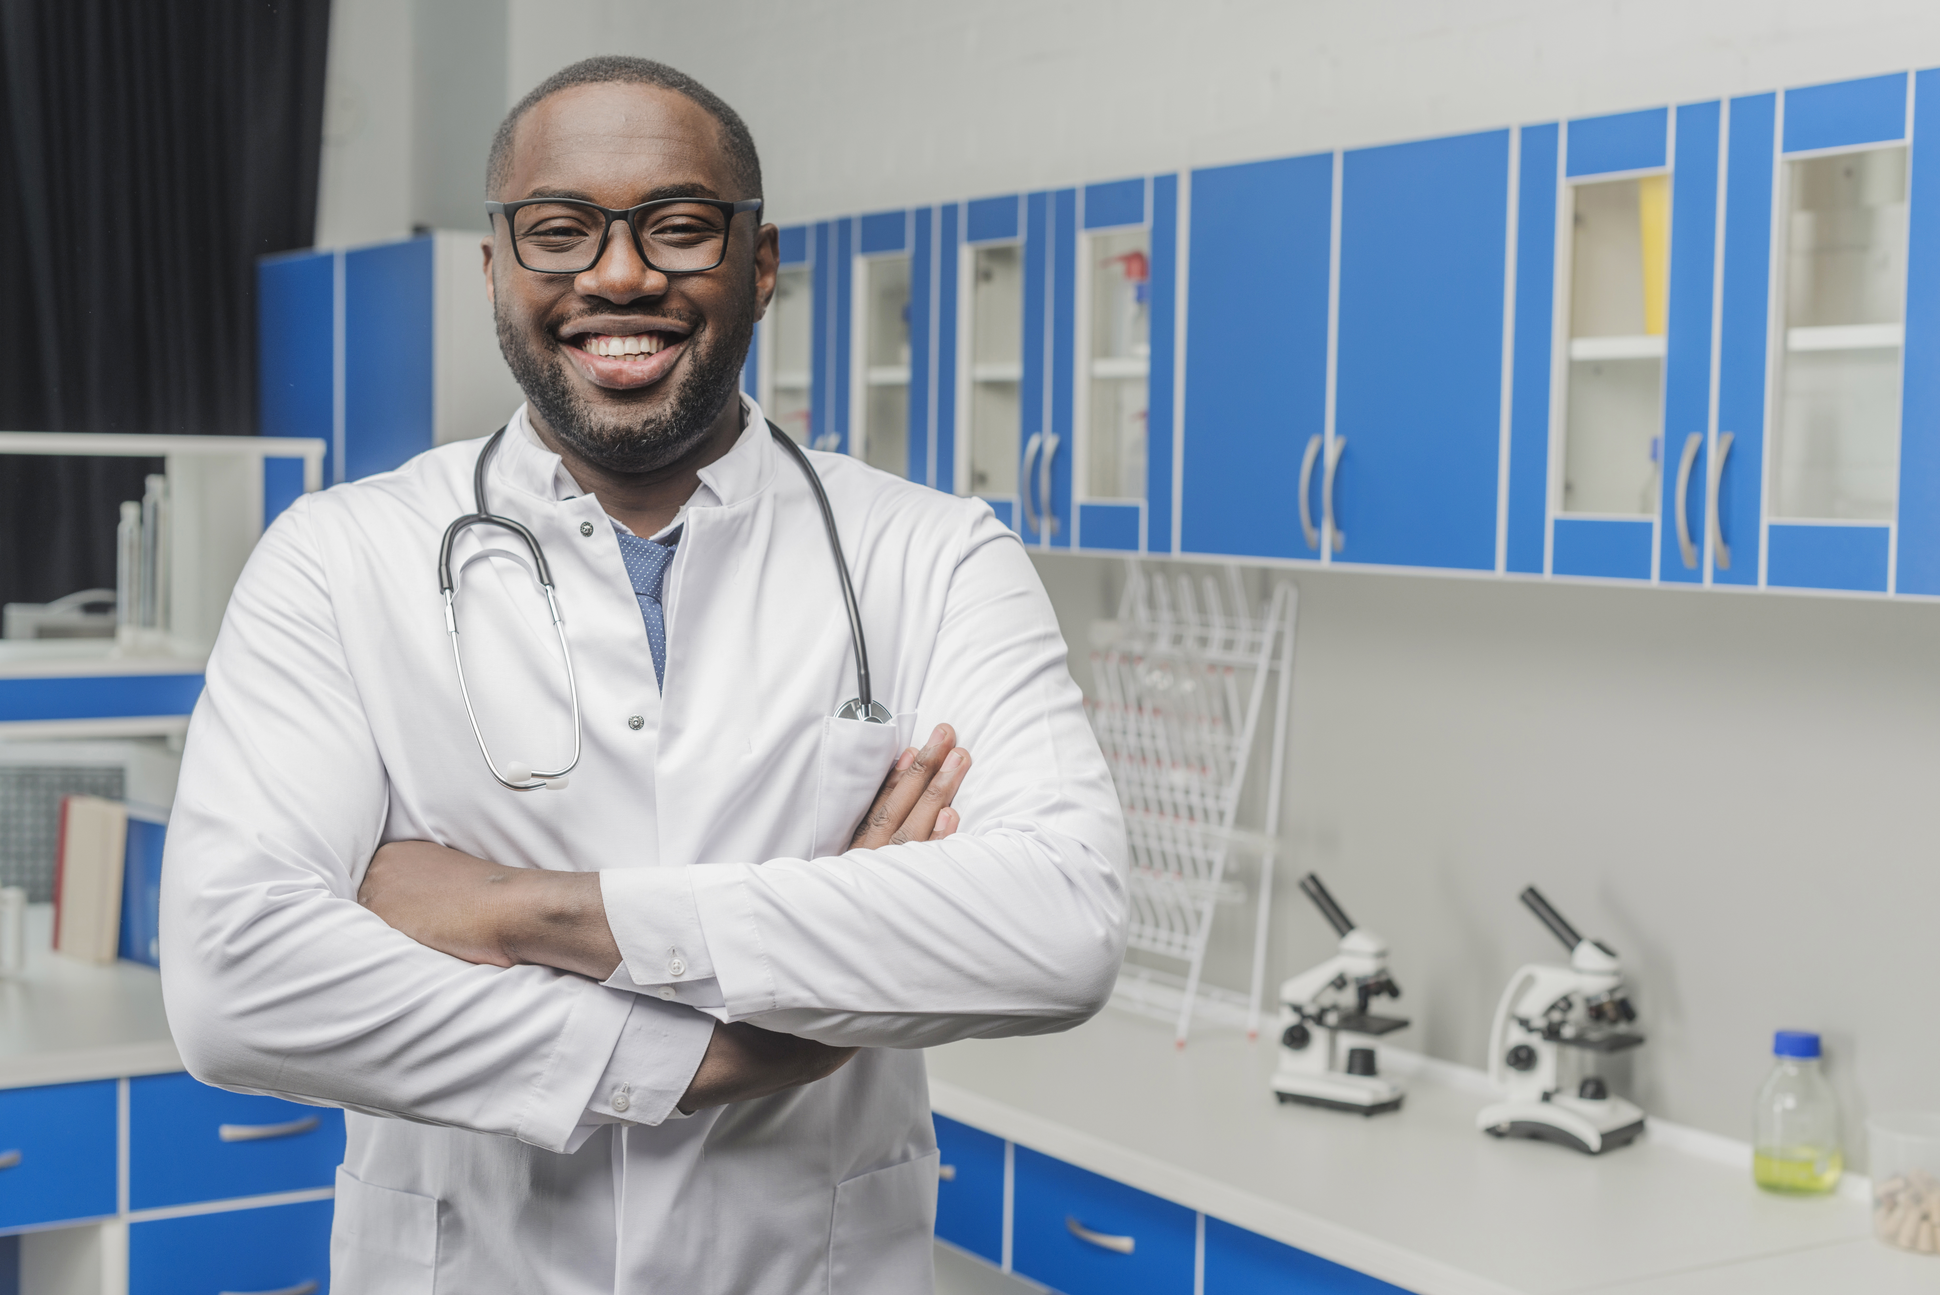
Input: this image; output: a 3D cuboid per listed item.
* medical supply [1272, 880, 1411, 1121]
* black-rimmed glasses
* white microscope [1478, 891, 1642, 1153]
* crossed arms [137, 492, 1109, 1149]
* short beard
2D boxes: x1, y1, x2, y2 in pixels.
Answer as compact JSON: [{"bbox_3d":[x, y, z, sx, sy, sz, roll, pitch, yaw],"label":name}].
[{"bbox_3d":[0.484,0.446,3.514,0.155,0.298,0.112,4,5,36],"label":"medical supply"},{"bbox_3d":[-0.203,-0.241,1.589,0.158,0.045,0.140,-1,8,-5],"label":"black-rimmed glasses"},{"bbox_3d":[0.740,0.457,3.365,0.180,0.305,0.132,4,5,41],"label":"white microscope"},{"bbox_3d":[-0.183,0.088,1.550,0.545,0.350,0.320,1,4,-6],"label":"crossed arms"},{"bbox_3d":[-0.201,-0.153,1.575,0.150,0.105,0.110,-1,8,-5],"label":"short beard"}]

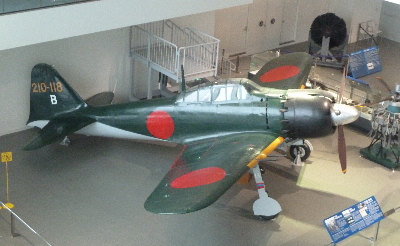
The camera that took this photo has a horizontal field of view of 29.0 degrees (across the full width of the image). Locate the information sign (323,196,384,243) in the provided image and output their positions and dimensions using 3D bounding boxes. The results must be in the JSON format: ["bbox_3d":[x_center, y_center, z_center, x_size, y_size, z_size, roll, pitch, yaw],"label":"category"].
[{"bbox_3d":[3.328,2.058,16.608,1.748,0.539,0.070,-18,-14,-37],"label":"information sign"}]

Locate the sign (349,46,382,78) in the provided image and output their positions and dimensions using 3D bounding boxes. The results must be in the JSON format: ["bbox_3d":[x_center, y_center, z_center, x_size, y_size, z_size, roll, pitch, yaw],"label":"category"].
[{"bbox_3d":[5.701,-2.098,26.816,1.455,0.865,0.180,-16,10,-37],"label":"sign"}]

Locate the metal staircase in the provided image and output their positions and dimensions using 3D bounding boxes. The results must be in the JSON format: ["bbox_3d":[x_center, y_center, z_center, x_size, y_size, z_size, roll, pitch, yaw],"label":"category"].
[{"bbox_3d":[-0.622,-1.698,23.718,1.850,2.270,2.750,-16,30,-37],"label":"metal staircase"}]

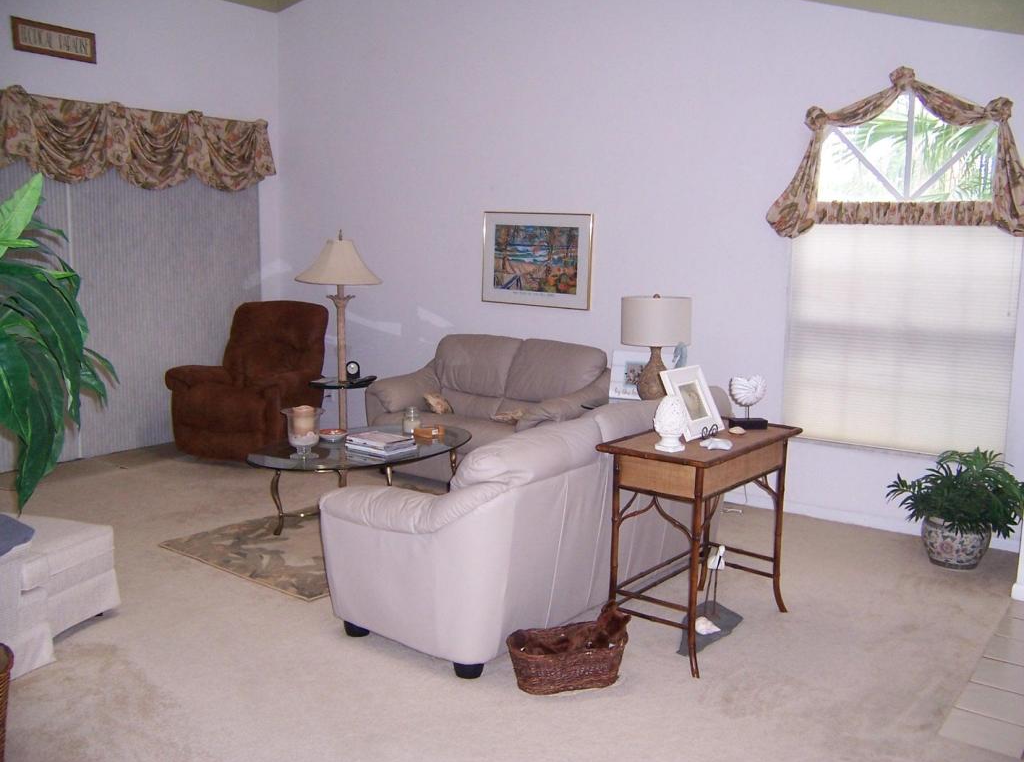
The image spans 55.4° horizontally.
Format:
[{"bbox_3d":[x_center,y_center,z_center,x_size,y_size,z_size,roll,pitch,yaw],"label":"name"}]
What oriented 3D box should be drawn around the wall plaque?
[{"bbox_3d":[-2.852,-2.131,6.115,0.020,0.189,0.548,7,10,34],"label":"wall plaque"}]

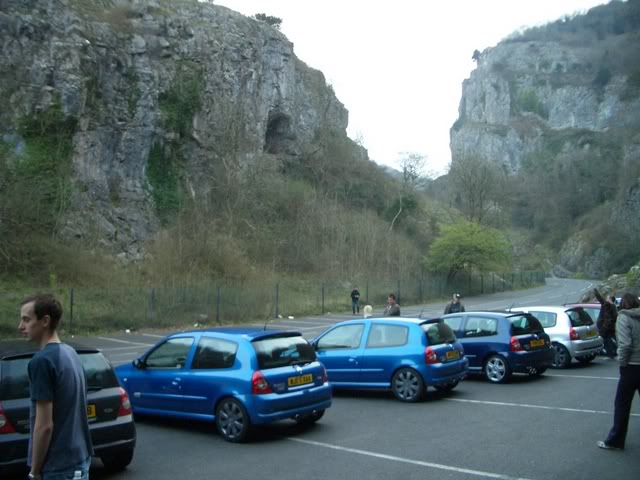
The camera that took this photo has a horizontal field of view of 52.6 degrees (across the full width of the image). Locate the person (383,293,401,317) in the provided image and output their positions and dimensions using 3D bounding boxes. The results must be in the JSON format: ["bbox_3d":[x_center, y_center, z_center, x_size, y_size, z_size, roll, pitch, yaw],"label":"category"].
[{"bbox_3d":[1.713,2.148,15.215,0.520,1.760,0.360,-5,-7,37],"label":"person"}]

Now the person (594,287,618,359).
[{"bbox_3d":[7.496,2.196,16.925,0.640,1.820,0.520,-1,-6,6],"label":"person"}]

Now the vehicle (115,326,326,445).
[{"bbox_3d":[-1.730,2.102,9.888,3.810,1.420,1.680,-7,-7,38],"label":"vehicle"}]

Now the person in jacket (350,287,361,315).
[{"bbox_3d":[2.247,3.868,40.916,0.550,1.750,0.380,0,-6,-9],"label":"person in jacket"}]

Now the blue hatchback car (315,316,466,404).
[{"bbox_3d":[0.859,2.255,12.604,3.810,1.420,1.680,-6,-7,35],"label":"blue hatchback car"}]

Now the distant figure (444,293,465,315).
[{"bbox_3d":[3.570,2.299,16.915,0.550,1.770,0.360,-1,-6,7],"label":"distant figure"}]

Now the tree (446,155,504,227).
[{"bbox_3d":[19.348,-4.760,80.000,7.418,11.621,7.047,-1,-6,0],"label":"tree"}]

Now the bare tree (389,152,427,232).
[{"bbox_3d":[9.736,-5.285,72.000,4.228,8.901,4.228,-1,-6,0],"label":"bare tree"}]

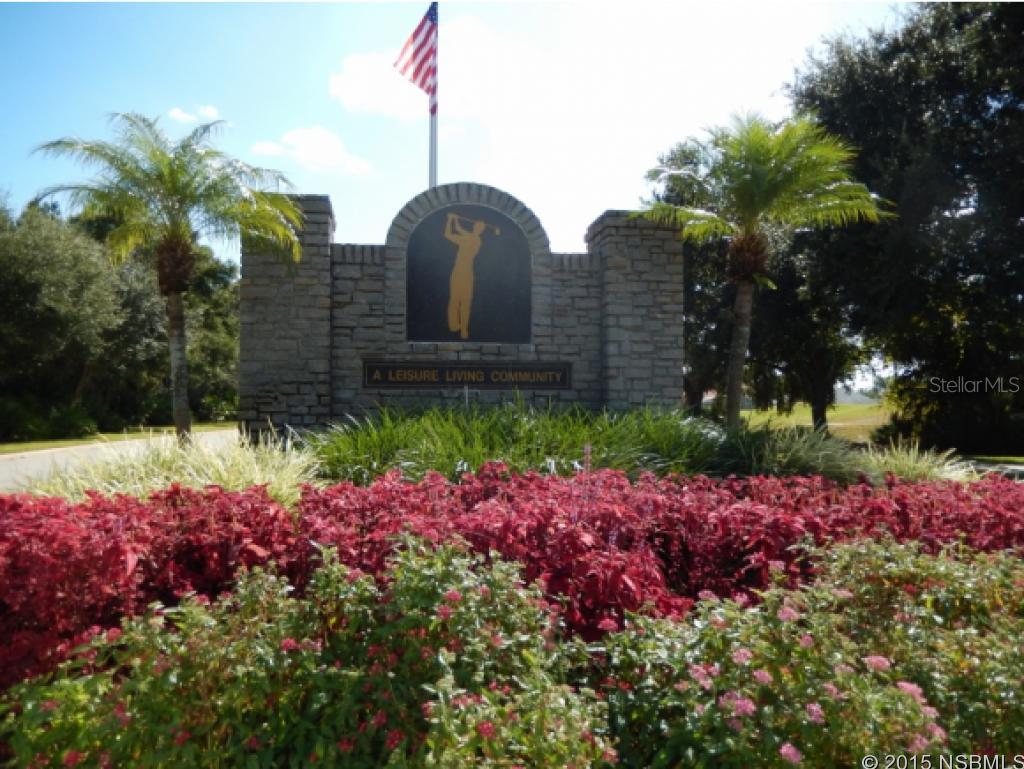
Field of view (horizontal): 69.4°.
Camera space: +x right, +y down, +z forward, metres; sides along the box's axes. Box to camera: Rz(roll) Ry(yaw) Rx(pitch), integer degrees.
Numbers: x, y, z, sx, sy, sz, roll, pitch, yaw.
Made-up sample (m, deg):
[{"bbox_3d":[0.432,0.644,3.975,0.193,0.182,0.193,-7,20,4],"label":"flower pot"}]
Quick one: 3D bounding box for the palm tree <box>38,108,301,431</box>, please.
[{"bbox_3d":[-3.600,-1.070,7.800,2.800,3.550,2.700,0,-1,0],"label":"palm tree"}]

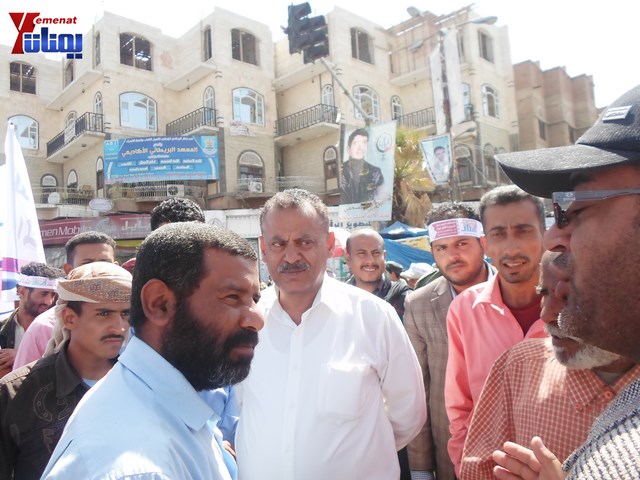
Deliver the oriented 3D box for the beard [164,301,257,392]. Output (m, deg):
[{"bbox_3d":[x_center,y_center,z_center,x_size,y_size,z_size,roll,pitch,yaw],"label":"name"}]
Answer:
[{"bbox_3d":[-0.160,0.155,0.700,0.122,0.132,0.145,-4,-5,12],"label":"beard"}]

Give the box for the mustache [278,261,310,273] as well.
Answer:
[{"bbox_3d":[-0.060,0.062,1.080,0.072,0.025,0.026,-3,-4,3],"label":"mustache"}]

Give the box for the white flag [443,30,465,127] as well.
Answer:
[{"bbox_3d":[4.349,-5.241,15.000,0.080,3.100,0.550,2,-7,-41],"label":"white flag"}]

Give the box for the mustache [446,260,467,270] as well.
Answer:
[{"bbox_3d":[0.413,0.078,1.400,0.064,0.022,0.027,-14,-5,31],"label":"mustache"}]

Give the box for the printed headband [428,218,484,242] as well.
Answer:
[{"bbox_3d":[0.434,-0.024,1.470,0.170,0.058,0.190,-13,-5,32],"label":"printed headband"}]

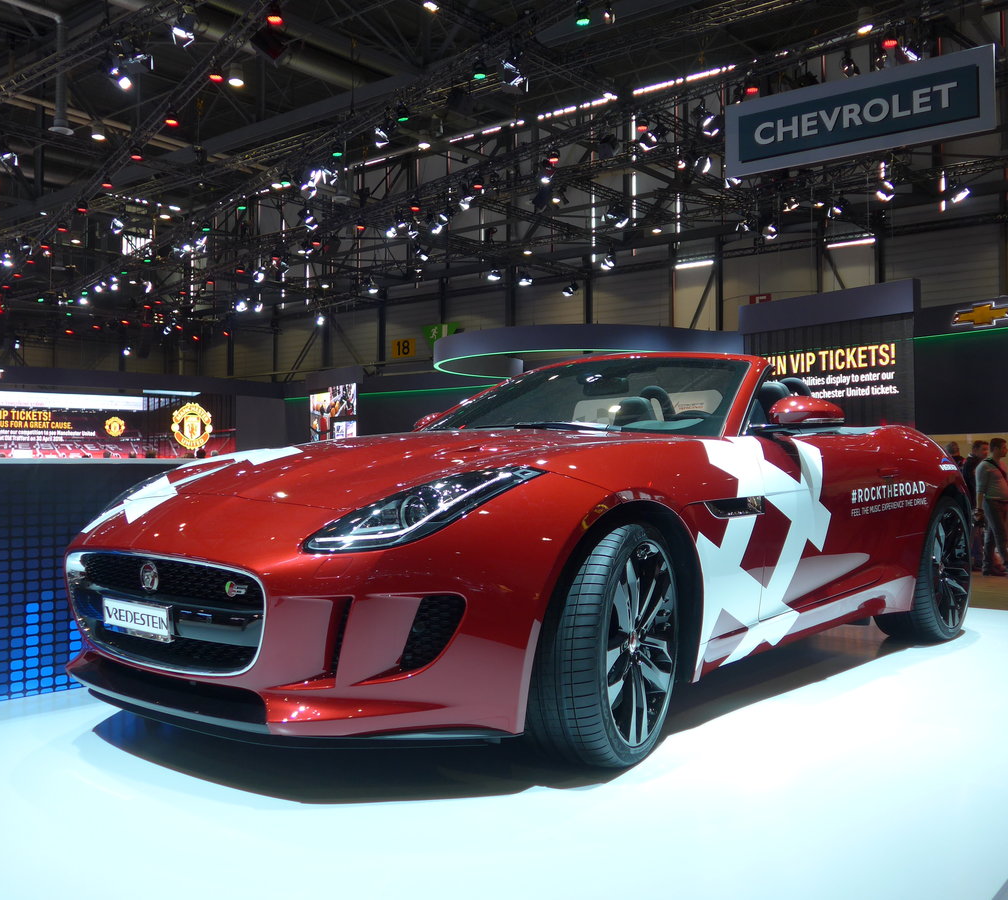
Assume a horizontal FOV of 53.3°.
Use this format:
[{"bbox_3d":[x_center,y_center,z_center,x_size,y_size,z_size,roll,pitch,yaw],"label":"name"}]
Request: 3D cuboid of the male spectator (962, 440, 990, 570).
[{"bbox_3d":[6.338,0.743,13.400,0.480,1.740,0.520,-1,-1,38],"label":"male spectator"}]

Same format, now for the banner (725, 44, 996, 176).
[{"bbox_3d":[5.564,-5.326,16.101,4.194,1.250,0.150,-1,-1,35],"label":"banner"}]

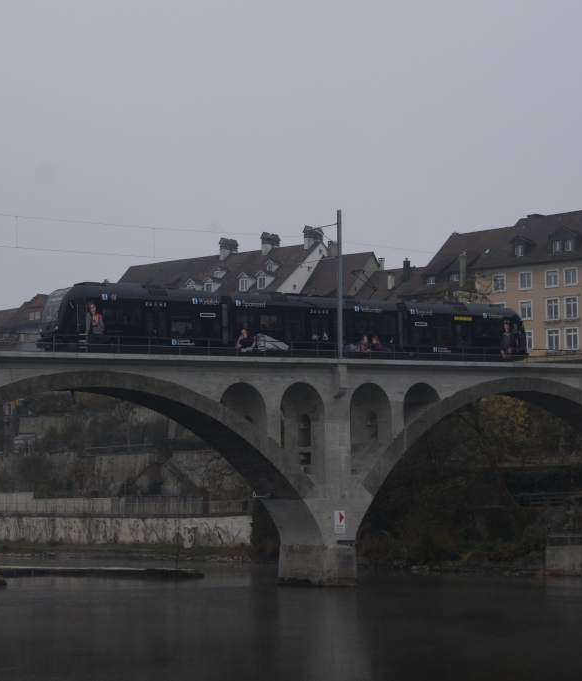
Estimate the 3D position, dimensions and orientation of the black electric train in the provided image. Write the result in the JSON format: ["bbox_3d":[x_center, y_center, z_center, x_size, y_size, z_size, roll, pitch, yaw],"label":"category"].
[{"bbox_3d":[1.579,-0.888,91.416,37.600,3.850,2.650,2,-5,-37],"label":"black electric train"}]

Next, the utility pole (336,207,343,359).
[{"bbox_3d":[3.012,-3.446,90.356,0.350,9.245,0.350,4,-7,-37],"label":"utility pole"}]

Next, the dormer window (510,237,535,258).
[{"bbox_3d":[22.806,-8.996,144.441,1.972,2.081,2.000,-5,-7,41],"label":"dormer window"}]

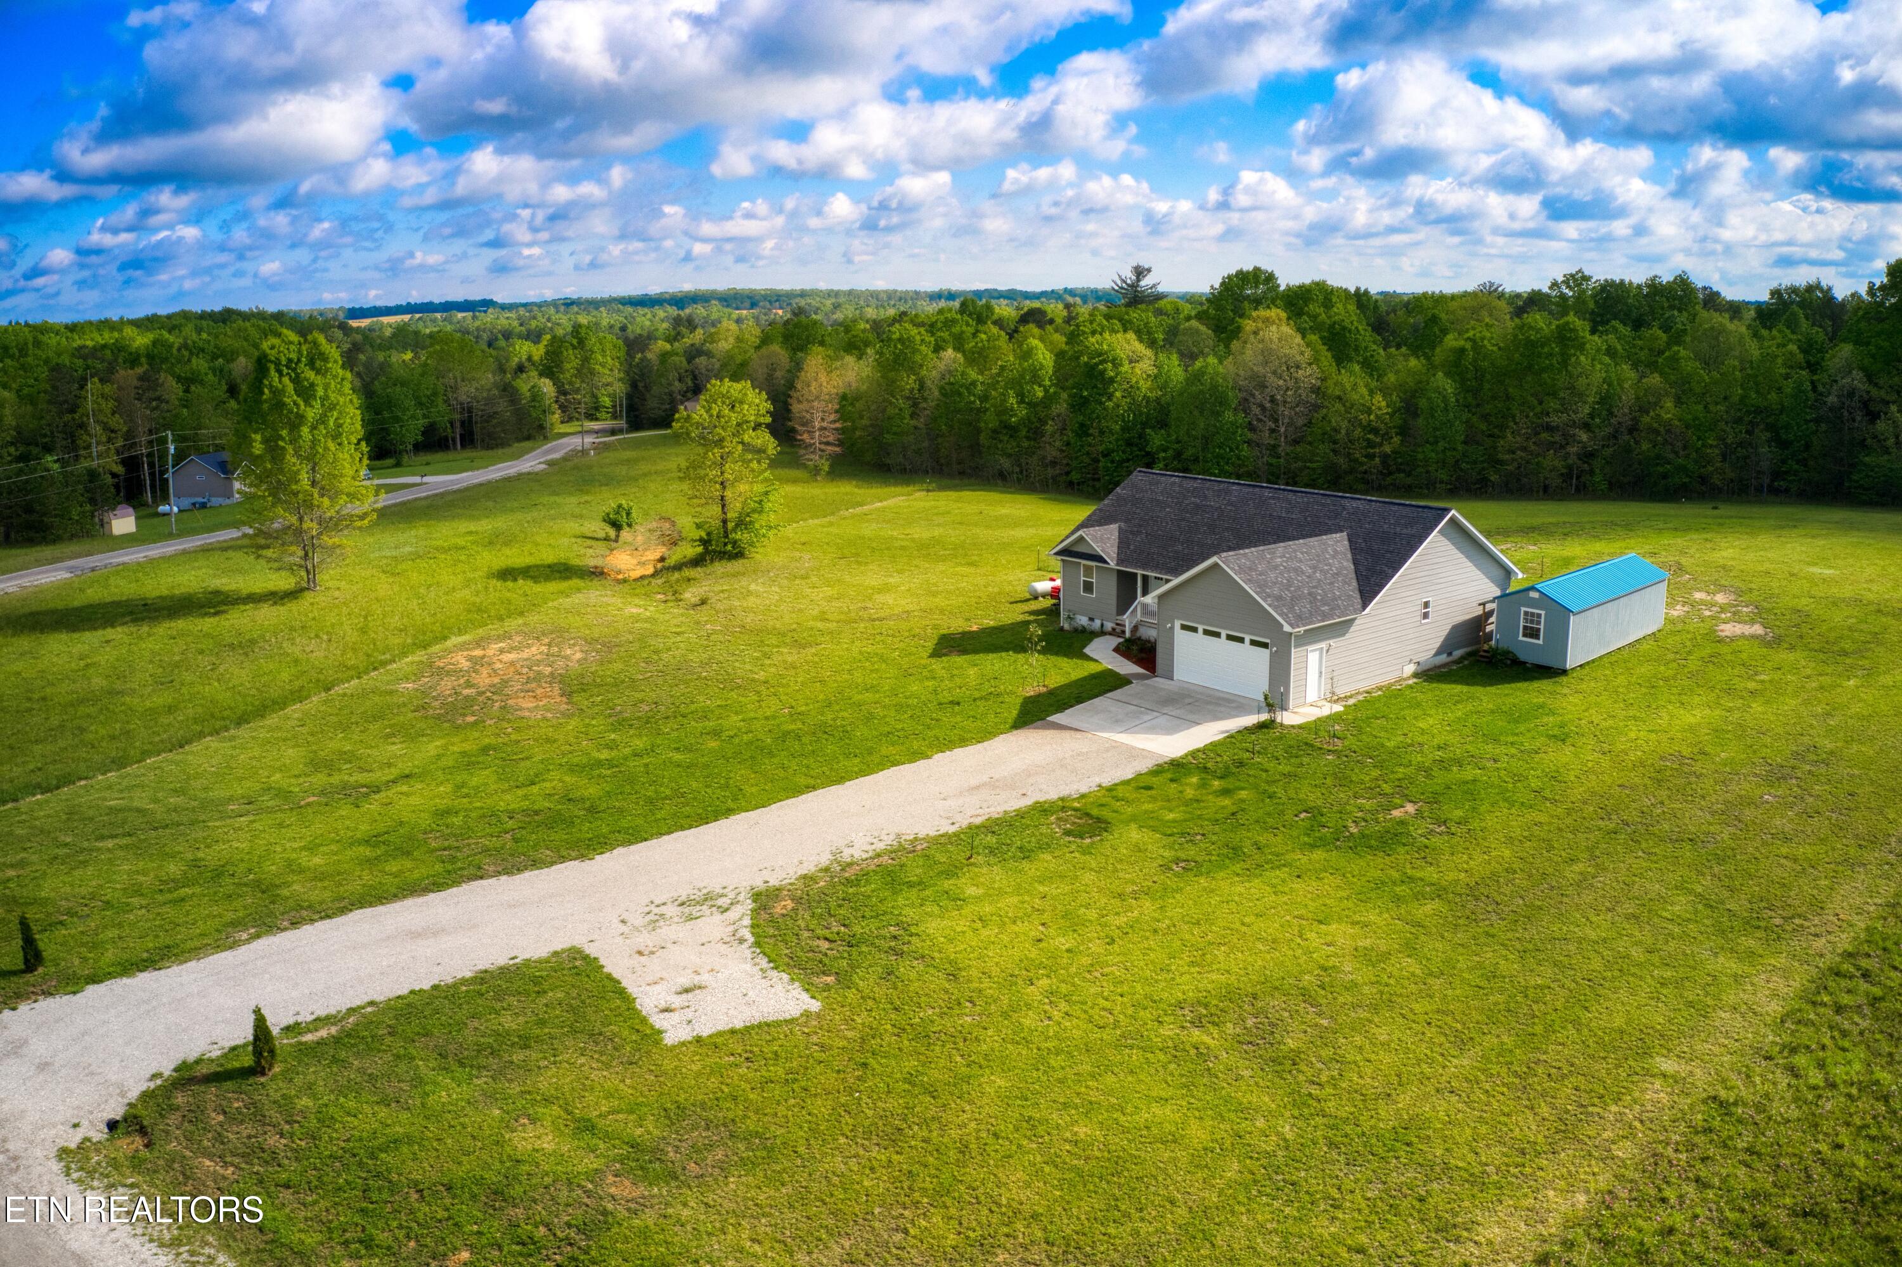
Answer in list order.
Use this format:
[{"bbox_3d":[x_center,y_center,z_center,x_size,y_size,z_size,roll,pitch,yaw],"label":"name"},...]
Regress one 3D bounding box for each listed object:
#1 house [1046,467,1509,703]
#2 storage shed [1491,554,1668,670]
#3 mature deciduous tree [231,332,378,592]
[{"bbox_3d":[13.262,-2.912,66.433,16.381,6.841,17.670,-11,17,-39],"label":"house"},{"bbox_3d":[27.885,-1.237,65.124,3.393,3.286,10.529,13,18,44],"label":"storage shed"},{"bbox_3d":[-38.033,-9.927,87.007,7.915,15.025,7.678,-6,14,-23],"label":"mature deciduous tree"}]

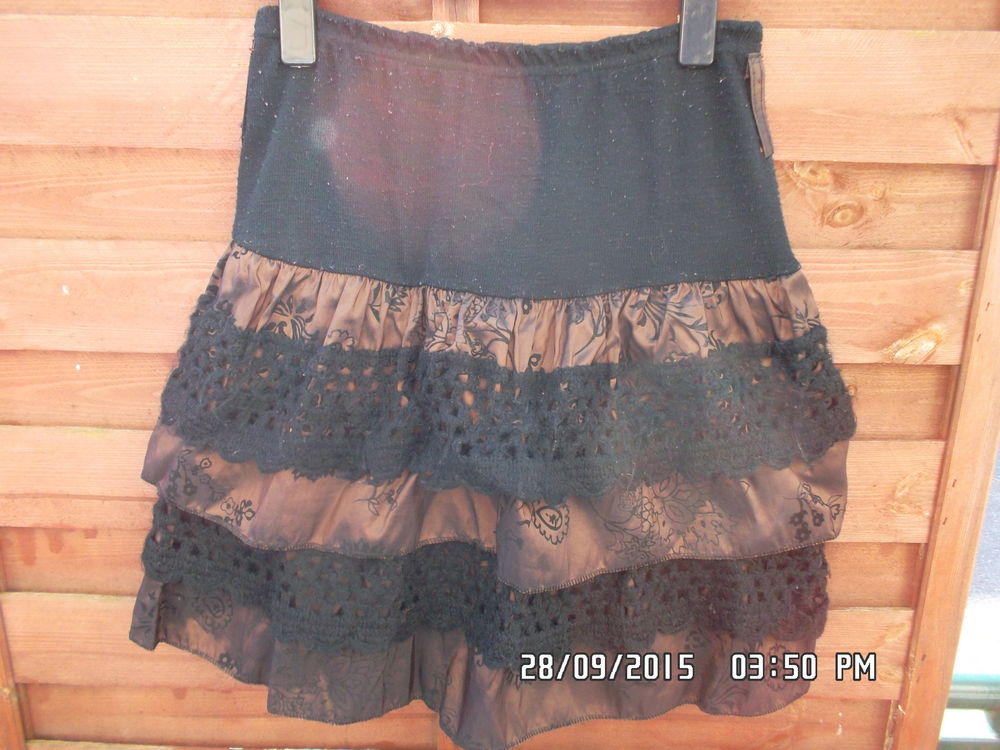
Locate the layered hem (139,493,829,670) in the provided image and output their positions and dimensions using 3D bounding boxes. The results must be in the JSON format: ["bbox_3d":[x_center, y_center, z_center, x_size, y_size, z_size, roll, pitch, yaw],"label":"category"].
[{"bbox_3d":[-0.010,0.168,0.671,0.572,0.139,0.075,1,16,0],"label":"layered hem"}]

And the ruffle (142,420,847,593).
[{"bbox_3d":[-0.002,0.103,0.653,0.567,0.131,0.075,1,16,0],"label":"ruffle"}]

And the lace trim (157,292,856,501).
[{"bbox_3d":[0.005,0.015,0.628,0.543,0.153,0.075,1,16,0],"label":"lace trim"}]

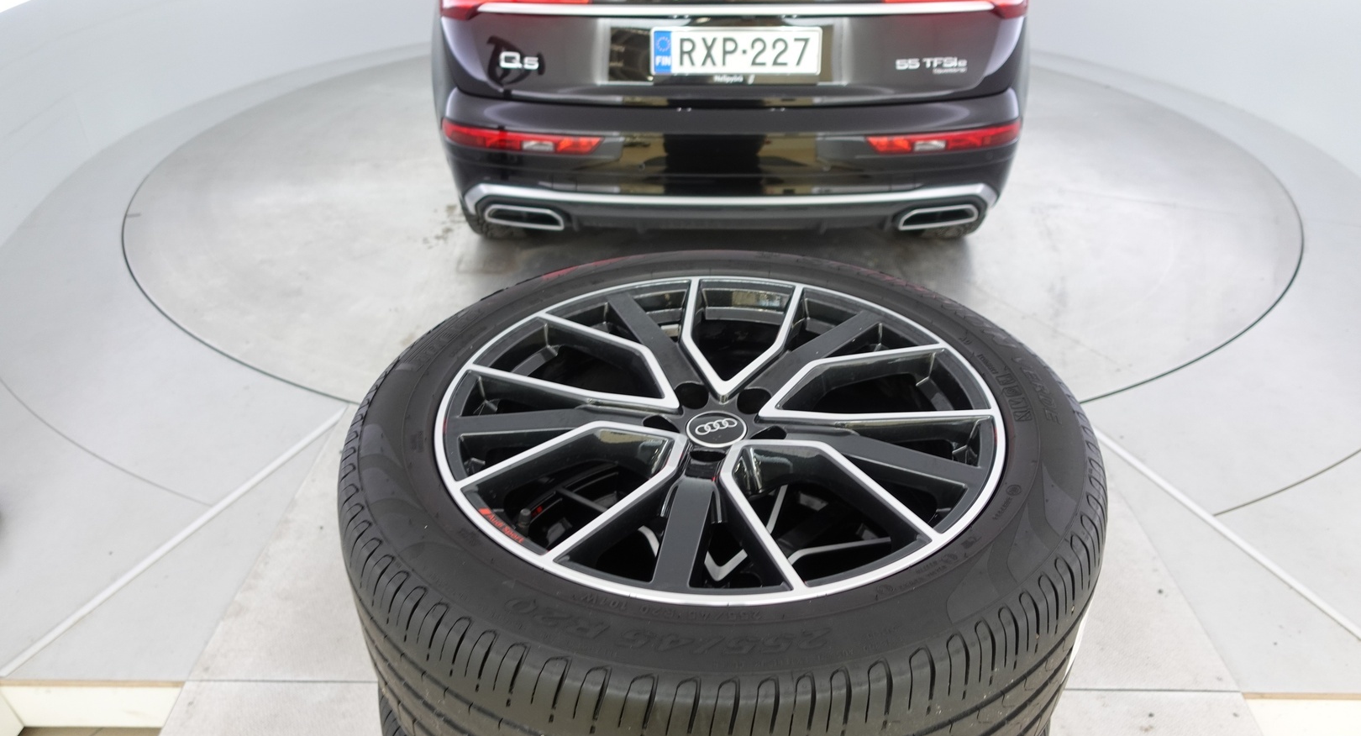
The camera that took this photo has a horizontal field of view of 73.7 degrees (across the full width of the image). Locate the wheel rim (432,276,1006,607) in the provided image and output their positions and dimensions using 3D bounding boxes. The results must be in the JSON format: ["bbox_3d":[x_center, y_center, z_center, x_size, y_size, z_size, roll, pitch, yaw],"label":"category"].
[{"bbox_3d":[0.038,0.119,0.950,0.540,0.208,0.540,-1,32,0],"label":"wheel rim"}]

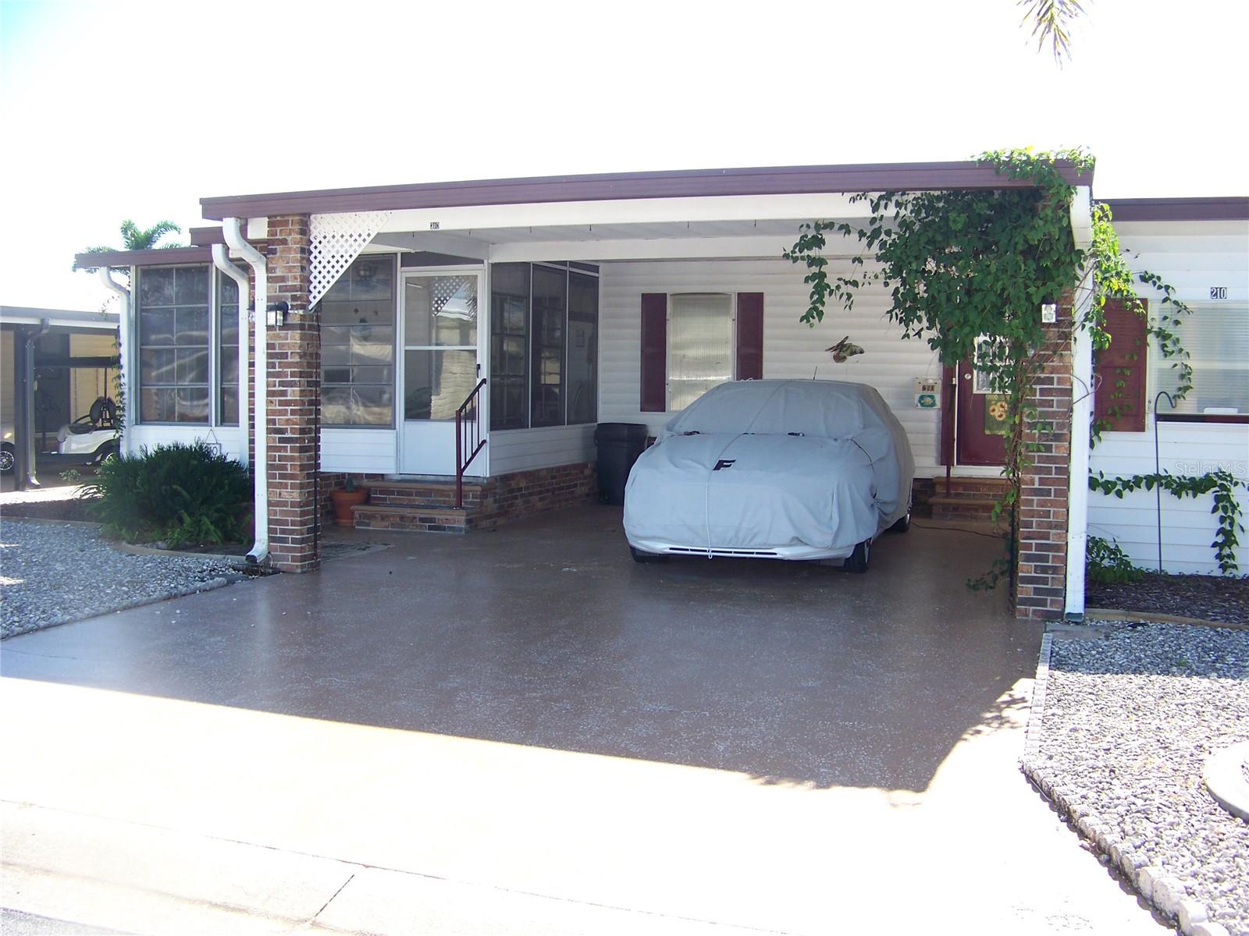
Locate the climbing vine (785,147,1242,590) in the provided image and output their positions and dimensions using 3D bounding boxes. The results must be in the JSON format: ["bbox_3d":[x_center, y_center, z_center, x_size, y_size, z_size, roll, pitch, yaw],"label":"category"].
[{"bbox_3d":[2.425,-0.534,7.962,2.770,2.670,1.700,2,4,19],"label":"climbing vine"}]

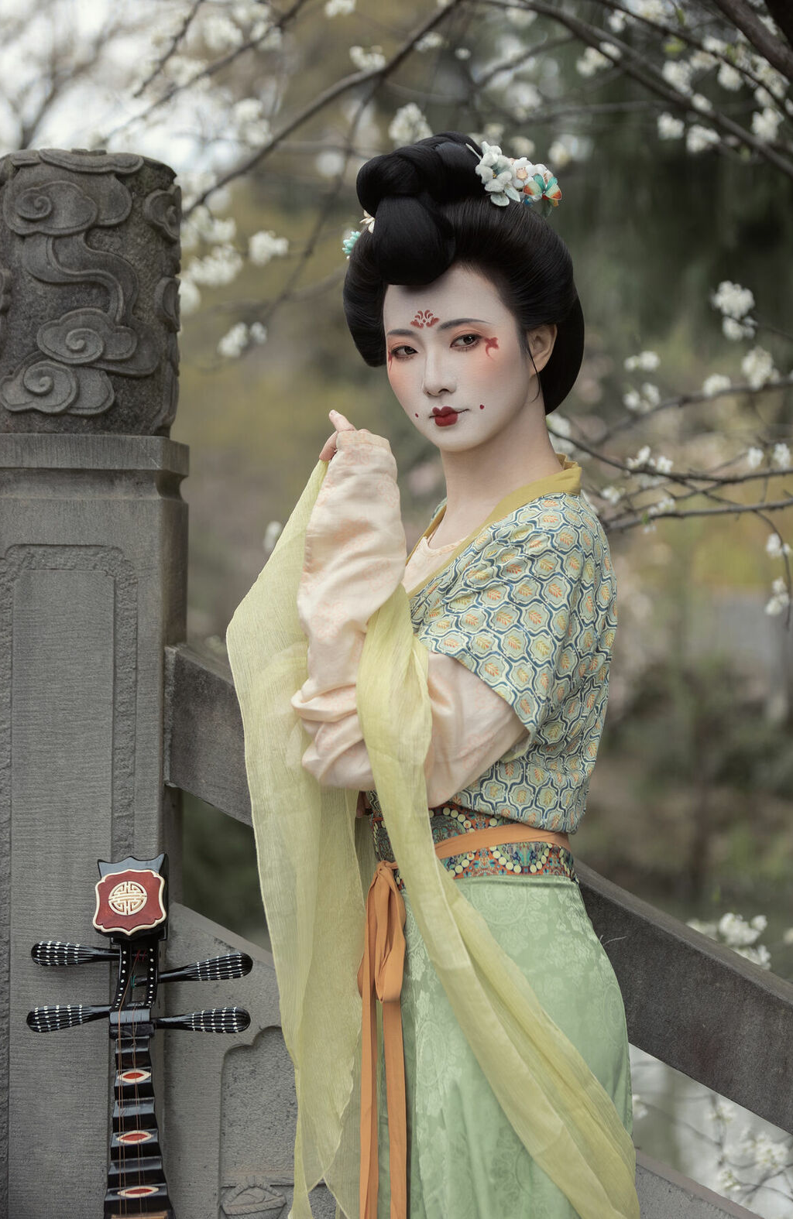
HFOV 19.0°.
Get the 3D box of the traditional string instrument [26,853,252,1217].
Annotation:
[{"bbox_3d":[-0.264,0.715,2.450,0.290,0.940,0.100,-5,-16,7],"label":"traditional string instrument"}]

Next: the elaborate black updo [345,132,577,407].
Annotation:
[{"bbox_3d":[0.065,-0.338,2.370,0.235,0.280,0.250,-6,1,23],"label":"elaborate black updo"}]

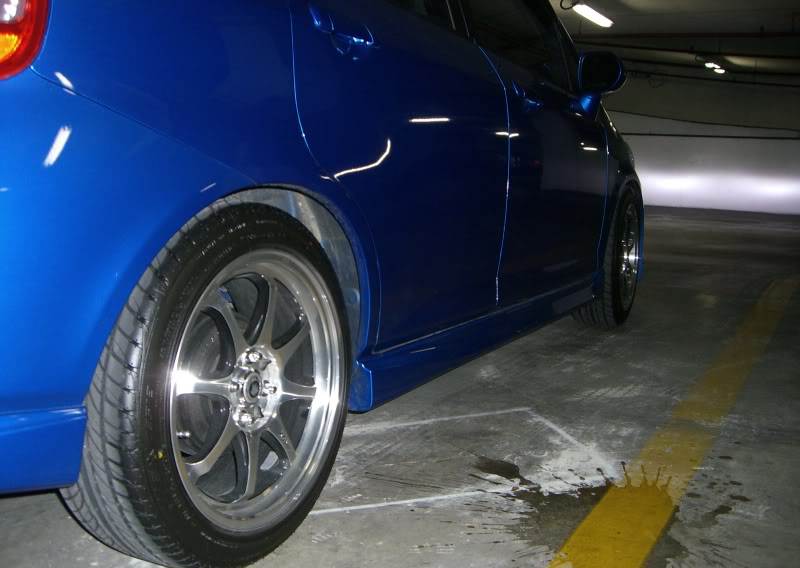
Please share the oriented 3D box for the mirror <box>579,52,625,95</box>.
[{"bbox_3d":[0.679,-0.708,2.946,0.160,0.143,0.100,4,8,27],"label":"mirror"}]

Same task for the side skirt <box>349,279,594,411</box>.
[{"bbox_3d":[0.289,0.098,2.452,0.100,0.115,1.670,4,8,27],"label":"side skirt"}]

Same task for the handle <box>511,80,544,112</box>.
[{"bbox_3d":[0.352,-0.516,2.415,0.045,0.055,0.205,4,2,27],"label":"handle"}]

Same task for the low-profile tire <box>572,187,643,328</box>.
[{"bbox_3d":[0.835,-0.119,3.578,0.195,0.580,0.580,3,8,25],"label":"low-profile tire"}]

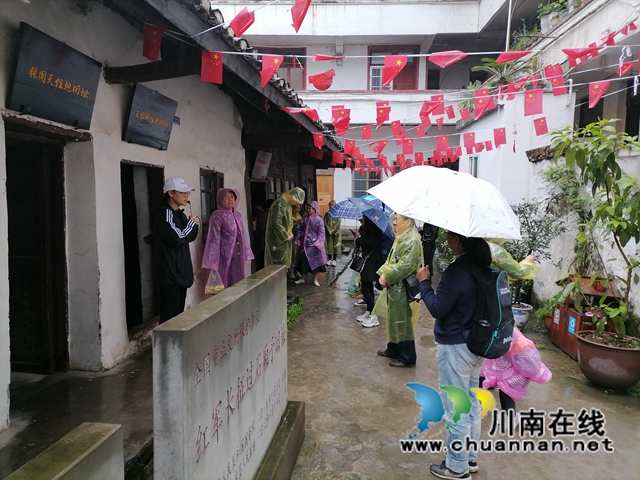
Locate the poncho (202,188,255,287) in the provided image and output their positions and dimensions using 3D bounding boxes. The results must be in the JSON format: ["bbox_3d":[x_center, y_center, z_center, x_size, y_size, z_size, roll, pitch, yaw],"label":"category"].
[{"bbox_3d":[-1.063,0.017,5.800,0.600,1.250,0.420,-2,5,-27],"label":"poncho"}]

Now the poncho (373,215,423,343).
[{"bbox_3d":[0.854,0.413,5.500,0.500,1.400,0.570,1,3,6],"label":"poncho"}]

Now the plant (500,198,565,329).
[{"bbox_3d":[2.964,0.310,7.200,0.900,1.800,0.900,0,3,0],"label":"plant"}]

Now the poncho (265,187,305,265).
[{"bbox_3d":[-0.519,-0.154,7.300,0.500,1.230,0.580,2,5,17],"label":"poncho"}]

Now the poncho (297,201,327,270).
[{"bbox_3d":[-0.158,-0.084,9.300,0.420,1.300,0.550,-2,4,-40],"label":"poncho"}]

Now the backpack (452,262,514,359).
[{"bbox_3d":[1.004,0.427,3.020,0.240,0.540,0.320,3,4,38],"label":"backpack"}]

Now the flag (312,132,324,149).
[{"bbox_3d":[-0.023,-1.555,7.800,0.170,0.250,0.050,1,4,0],"label":"flag"}]

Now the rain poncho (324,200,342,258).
[{"bbox_3d":[0.319,-0.272,11.800,0.500,1.280,0.400,1,4,12],"label":"rain poncho"}]

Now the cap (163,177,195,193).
[{"bbox_3d":[-1.192,-0.467,4.200,0.260,0.140,0.180,1,3,10],"label":"cap"}]

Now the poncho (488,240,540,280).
[{"bbox_3d":[1.700,0.318,4.600,0.600,1.100,0.600,-2,4,-37],"label":"poncho"}]

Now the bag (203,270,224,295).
[{"bbox_3d":[-1.205,0.462,5.700,0.220,0.300,0.130,-1,5,-18],"label":"bag"}]

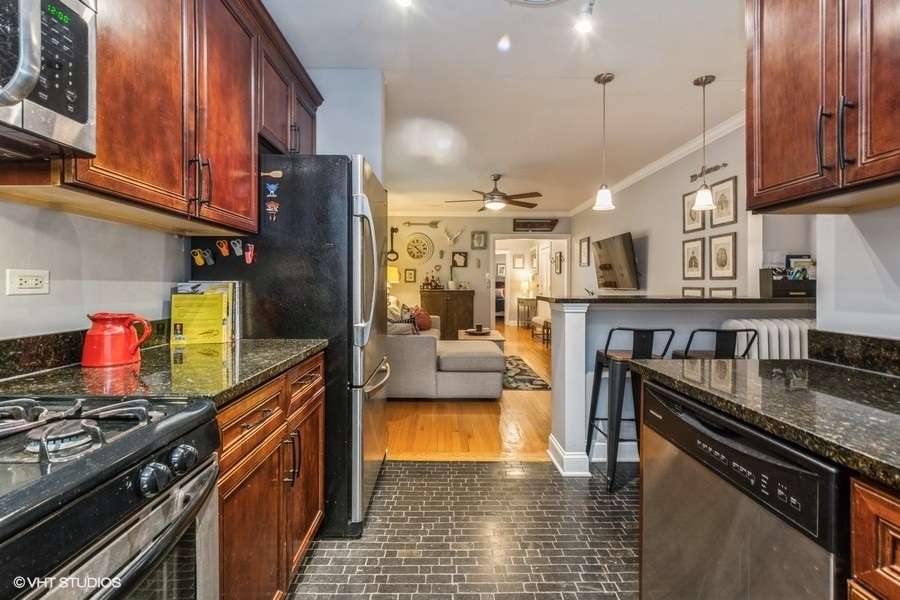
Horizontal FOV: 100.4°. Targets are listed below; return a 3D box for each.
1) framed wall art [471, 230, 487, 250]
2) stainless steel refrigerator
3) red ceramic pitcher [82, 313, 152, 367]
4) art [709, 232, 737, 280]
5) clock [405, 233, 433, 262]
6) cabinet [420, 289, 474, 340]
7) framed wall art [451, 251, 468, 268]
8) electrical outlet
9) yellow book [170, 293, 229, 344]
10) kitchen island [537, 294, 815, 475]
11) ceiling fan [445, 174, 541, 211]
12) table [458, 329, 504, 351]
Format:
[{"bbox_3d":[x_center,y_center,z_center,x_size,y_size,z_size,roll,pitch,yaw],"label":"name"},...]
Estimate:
[{"bbox_3d":[0.549,-1.135,7.180,0.310,0.370,0.030,0,1,-1],"label":"framed wall art"},{"bbox_3d":[-0.773,0.200,2.090,0.830,1.760,0.740,0,1,-1],"label":"stainless steel refrigerator"},{"bbox_3d":[-1.069,0.123,1.216,0.190,0.155,0.145,0,1,-12],"label":"red ceramic pitcher"},{"bbox_3d":[2.402,-0.375,3.315,0.025,0.405,0.325,0,1,-1],"label":"art"},{"bbox_3d":[-0.602,-1.004,7.170,0.560,0.570,0.050,0,1,-1],"label":"clock"},{"bbox_3d":[-0.046,0.350,6.980,0.980,1.060,0.420,0,1,-1],"label":"cabinet"},{"bbox_3d":[0.192,-0.770,7.180,0.290,0.290,0.030,0,1,-1],"label":"framed wall art"},{"bbox_3d":[-1.181,-0.049,1.045,0.010,0.071,0.113,0,1,-1],"label":"electrical outlet"},{"bbox_3d":[-1.065,0.082,1.600,0.220,0.210,0.025,0,1,-3],"label":"yellow book"},{"bbox_3d":[1.485,0.524,2.467,1.710,1.080,0.435,0,1,-1],"label":"kitchen island"},{"bbox_3d":[0.608,-1.410,4.920,1.320,0.460,1.320,0,1,-1],"label":"ceiling fan"},{"bbox_3d":[0.396,0.724,5.400,0.610,0.440,1.060,0,1,1],"label":"table"}]

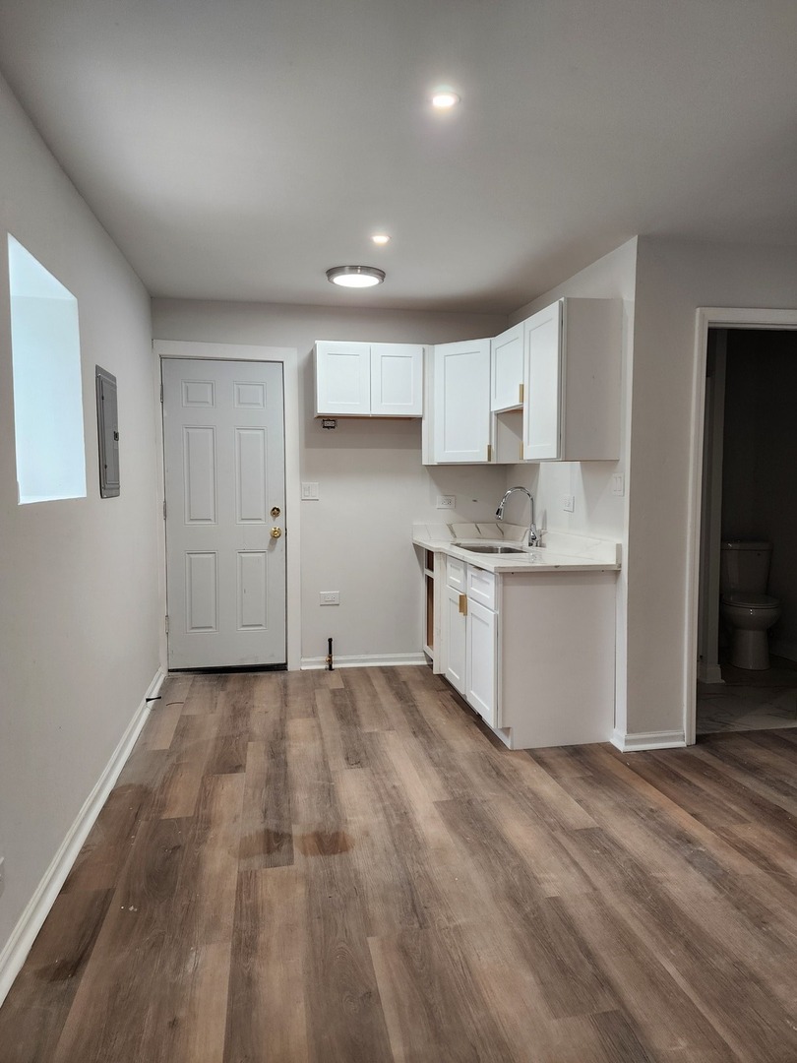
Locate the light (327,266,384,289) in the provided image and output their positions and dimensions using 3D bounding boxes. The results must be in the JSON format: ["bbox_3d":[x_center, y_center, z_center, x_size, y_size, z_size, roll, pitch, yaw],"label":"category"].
[{"bbox_3d":[-0.233,-1.393,3.909,0.331,0.055,0.331,0,5,0],"label":"light"}]

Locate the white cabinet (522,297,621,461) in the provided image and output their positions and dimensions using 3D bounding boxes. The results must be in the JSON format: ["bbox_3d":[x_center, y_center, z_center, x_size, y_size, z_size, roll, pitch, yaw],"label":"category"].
[{"bbox_3d":[0.878,-0.745,3.621,0.321,0.770,0.465,-1,5,-11],"label":"white cabinet"}]

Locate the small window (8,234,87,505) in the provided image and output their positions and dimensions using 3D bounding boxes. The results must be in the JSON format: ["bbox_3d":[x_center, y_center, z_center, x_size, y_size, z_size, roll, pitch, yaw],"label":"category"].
[{"bbox_3d":[-1.218,-0.486,2.382,0.110,0.765,0.778,-1,5,-11],"label":"small window"}]

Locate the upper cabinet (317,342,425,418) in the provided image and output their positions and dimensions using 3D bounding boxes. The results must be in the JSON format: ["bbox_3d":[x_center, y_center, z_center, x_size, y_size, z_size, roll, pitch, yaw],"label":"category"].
[{"bbox_3d":[-0.202,-0.980,4.647,0.693,0.462,0.306,-1,5,-11],"label":"upper cabinet"}]

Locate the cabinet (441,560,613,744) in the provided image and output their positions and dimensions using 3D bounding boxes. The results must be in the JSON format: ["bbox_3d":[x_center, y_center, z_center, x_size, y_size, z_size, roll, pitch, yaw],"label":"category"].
[{"bbox_3d":[0.678,0.589,3.957,0.612,0.870,1.024,-1,5,-11],"label":"cabinet"}]

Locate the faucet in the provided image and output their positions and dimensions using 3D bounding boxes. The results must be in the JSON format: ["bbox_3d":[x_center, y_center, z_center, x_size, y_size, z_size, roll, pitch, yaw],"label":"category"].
[{"bbox_3d":[0.719,-0.086,4.249,0.261,0.361,0.075,-1,5,-11],"label":"faucet"}]

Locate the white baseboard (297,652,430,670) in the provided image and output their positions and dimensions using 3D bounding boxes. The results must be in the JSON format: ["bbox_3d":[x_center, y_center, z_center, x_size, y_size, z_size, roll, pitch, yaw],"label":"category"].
[{"bbox_3d":[-0.244,0.903,4.932,0.868,0.090,0.026,-1,5,-11],"label":"white baseboard"}]

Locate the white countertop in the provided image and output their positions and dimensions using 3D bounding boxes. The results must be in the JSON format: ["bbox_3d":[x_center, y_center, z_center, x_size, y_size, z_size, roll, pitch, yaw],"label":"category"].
[{"bbox_3d":[0.590,0.068,4.191,0.703,0.136,1.656,-1,5,-11],"label":"white countertop"}]

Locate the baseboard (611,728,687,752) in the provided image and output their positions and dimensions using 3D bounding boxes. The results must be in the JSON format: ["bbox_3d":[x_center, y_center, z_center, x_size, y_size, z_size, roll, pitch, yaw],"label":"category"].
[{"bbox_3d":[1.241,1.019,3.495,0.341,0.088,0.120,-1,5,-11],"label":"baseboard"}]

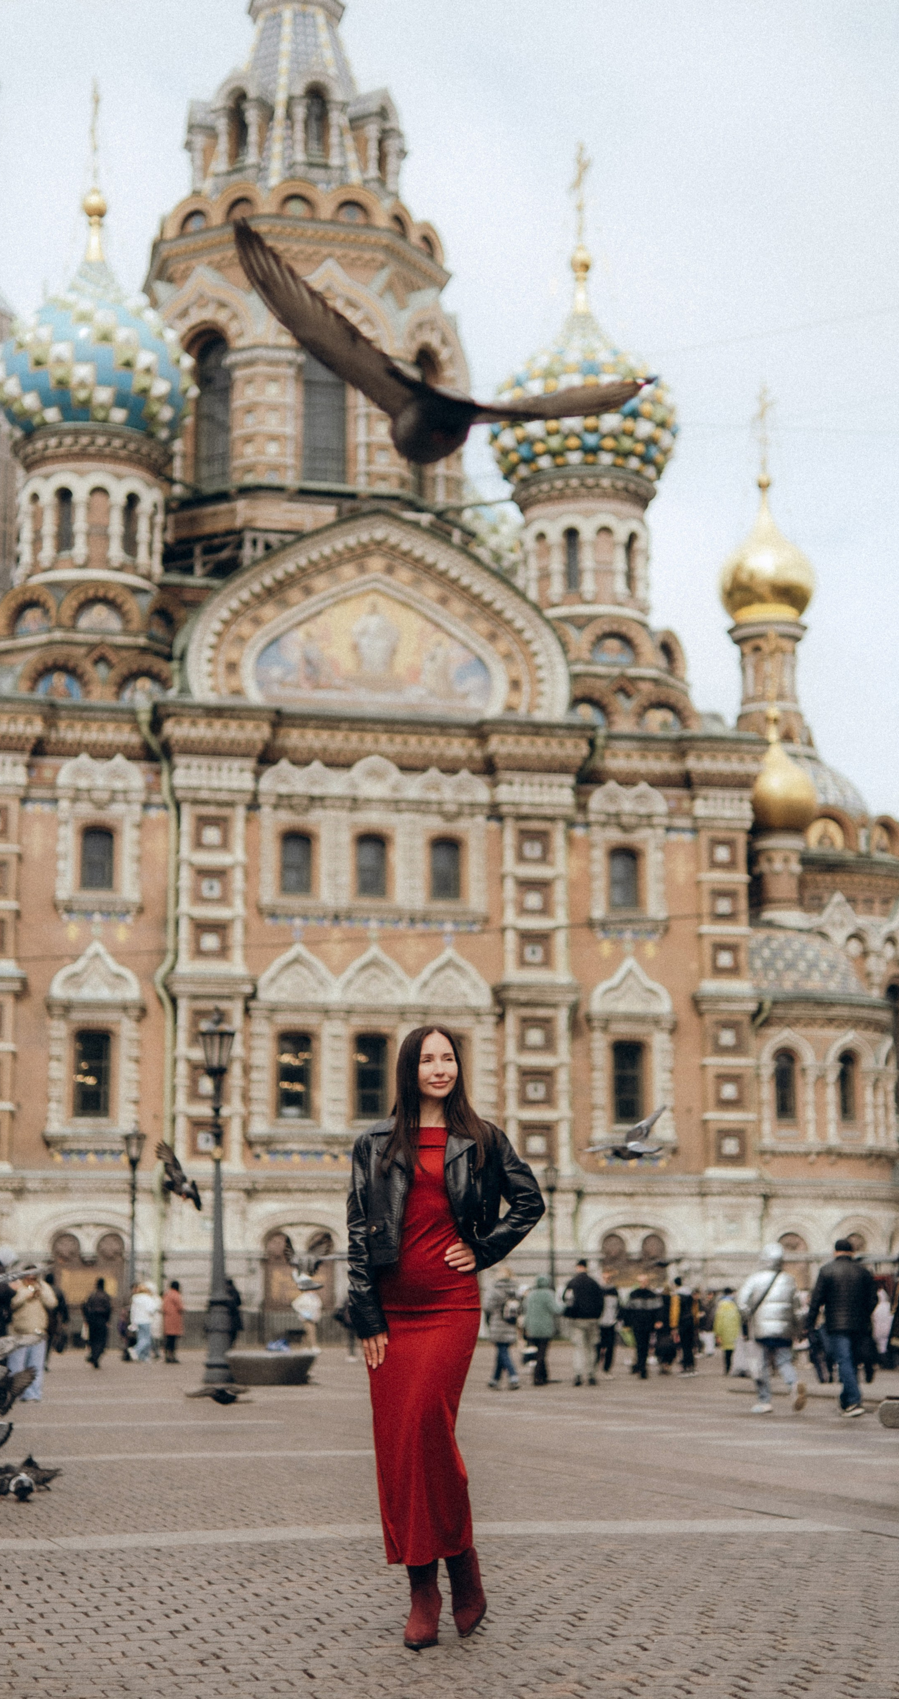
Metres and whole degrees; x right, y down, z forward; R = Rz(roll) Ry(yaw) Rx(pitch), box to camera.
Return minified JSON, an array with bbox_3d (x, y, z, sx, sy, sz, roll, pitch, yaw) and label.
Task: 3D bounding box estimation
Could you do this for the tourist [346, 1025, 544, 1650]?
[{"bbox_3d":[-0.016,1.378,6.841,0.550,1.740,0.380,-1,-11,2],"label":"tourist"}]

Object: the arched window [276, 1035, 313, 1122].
[{"bbox_3d":[-5.010,7.333,76.101,1.179,2.781,0.300,3,-12,-16],"label":"arched window"}]

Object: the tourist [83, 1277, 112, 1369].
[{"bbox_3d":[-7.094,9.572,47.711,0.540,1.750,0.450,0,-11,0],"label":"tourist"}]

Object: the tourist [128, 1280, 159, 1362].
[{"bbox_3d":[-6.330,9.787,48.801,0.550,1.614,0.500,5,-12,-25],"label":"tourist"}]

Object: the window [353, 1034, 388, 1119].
[{"bbox_3d":[-2.574,7.400,76.793,1.156,2.807,0.300,3,-12,-16],"label":"window"}]

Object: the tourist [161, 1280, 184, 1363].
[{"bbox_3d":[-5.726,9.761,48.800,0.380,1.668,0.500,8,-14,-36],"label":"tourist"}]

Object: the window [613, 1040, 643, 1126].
[{"bbox_3d":[6.365,8.289,83.772,1.185,2.970,0.300,2,-12,-13],"label":"window"}]

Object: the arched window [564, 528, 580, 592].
[{"bbox_3d":[4.687,-11.080,90.530,0.627,2.551,0.300,-4,-12,16],"label":"arched window"}]

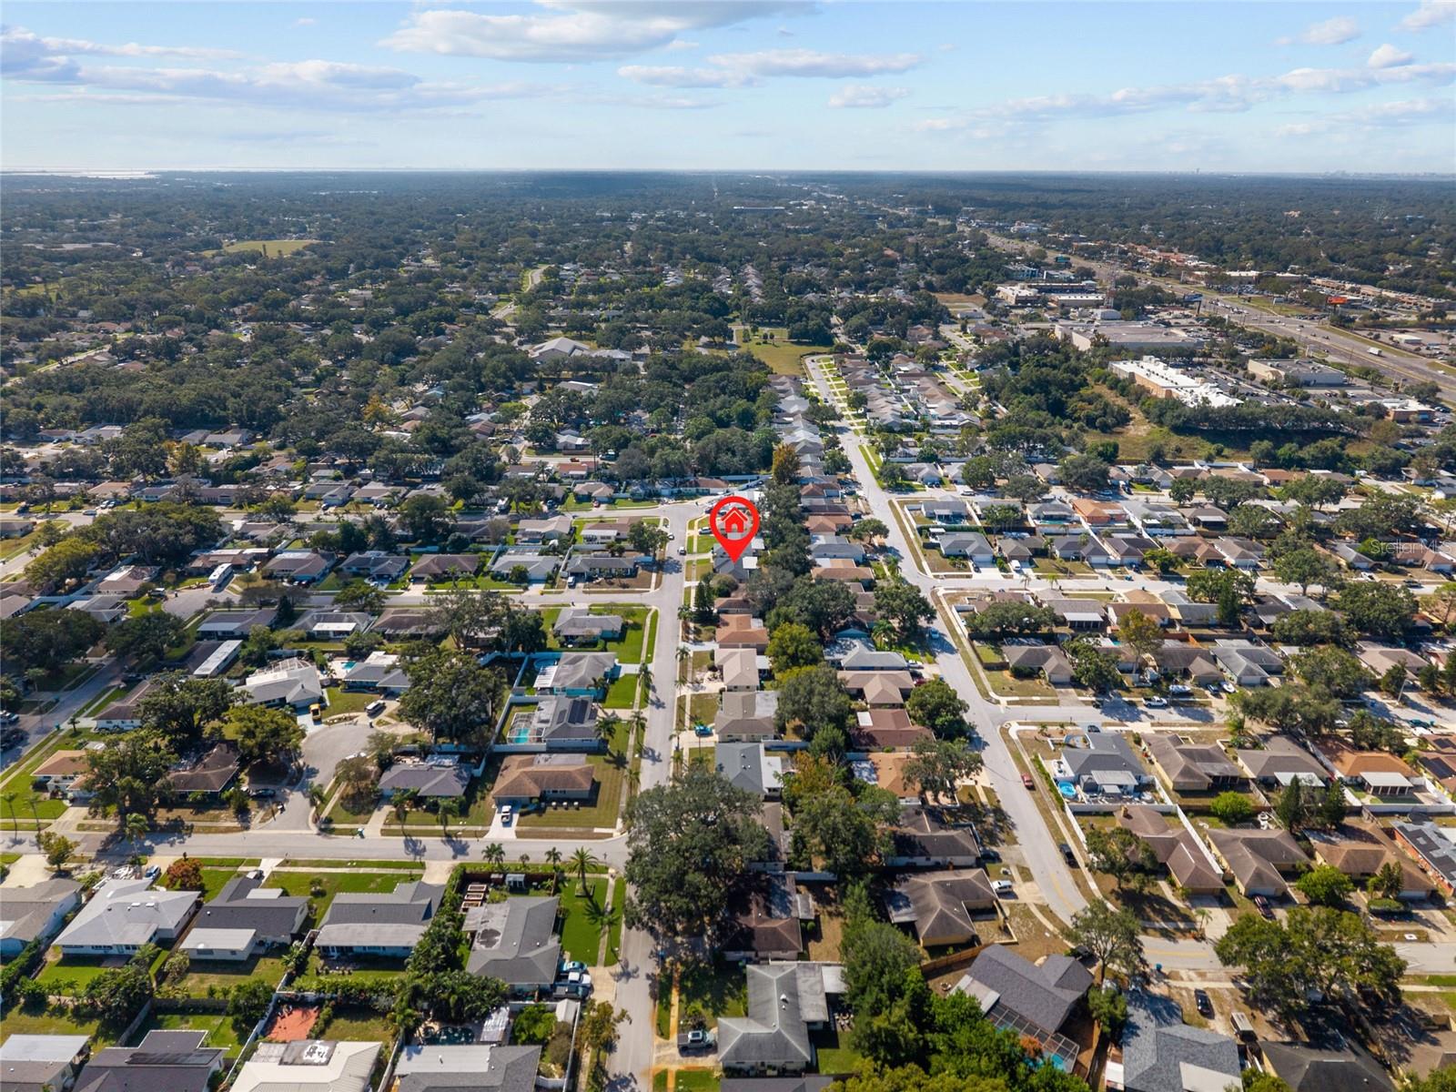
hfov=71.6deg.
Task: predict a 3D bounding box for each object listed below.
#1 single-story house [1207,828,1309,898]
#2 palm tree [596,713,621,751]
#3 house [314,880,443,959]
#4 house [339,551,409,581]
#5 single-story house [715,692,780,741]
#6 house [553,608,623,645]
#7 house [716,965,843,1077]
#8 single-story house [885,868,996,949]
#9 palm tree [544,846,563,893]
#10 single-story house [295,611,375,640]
[{"bbox_3d":[98.508,57.548,185.074,14.800,4.200,16.000,0,21,-1],"label":"single-story house"},{"bbox_3d":[-27.082,42.021,225.673,5.400,6.600,5.400,0,21,0],"label":"palm tree"},{"bbox_3d":[-59.428,63.010,172.455,18.400,4.500,15.500,0,21,0],"label":"house"},{"bbox_3d":[-113.234,5.707,324.584,19.400,4.600,18.800,0,21,0],"label":"house"},{"bbox_3d":[4.738,38.983,234.292,14.400,4.000,18.500,0,21,-1],"label":"single-story house"},{"bbox_3d":[-38.742,21.606,283.133,18.200,4.600,16.000,0,21,0],"label":"house"},{"bbox_3d":[7.688,70.106,151.604,18.000,4.000,18.000,0,21,0],"label":"house"},{"bbox_3d":[36.977,61.773,173.728,19.420,4.100,15.450,-2,21,-7],"label":"single-story house"},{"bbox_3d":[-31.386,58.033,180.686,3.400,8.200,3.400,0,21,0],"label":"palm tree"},{"bbox_3d":[-109.034,21.149,280.912,19.000,4.200,14.200,0,21,0],"label":"single-story house"}]

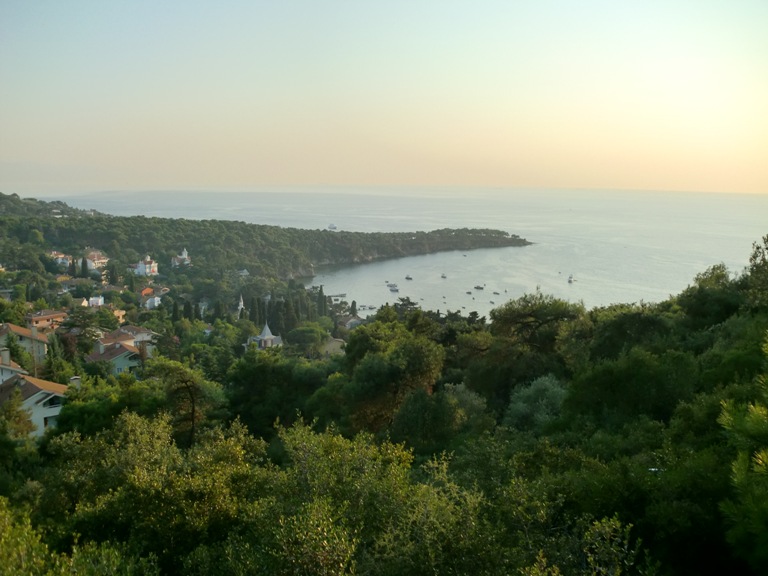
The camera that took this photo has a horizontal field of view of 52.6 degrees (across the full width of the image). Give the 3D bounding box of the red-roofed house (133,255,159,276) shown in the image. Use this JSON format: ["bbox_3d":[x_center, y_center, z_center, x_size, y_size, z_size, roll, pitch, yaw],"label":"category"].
[{"bbox_3d":[-155.506,-14.603,506.463,12.000,13.200,11.500,3,8,26],"label":"red-roofed house"}]

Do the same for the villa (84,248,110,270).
[{"bbox_3d":[-183.309,-18.172,496.958,11.500,13.000,12.000,4,8,28],"label":"villa"}]

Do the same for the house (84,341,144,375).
[{"bbox_3d":[-63.964,16.726,183.450,12.000,7.000,11.000,-4,8,-28],"label":"house"}]

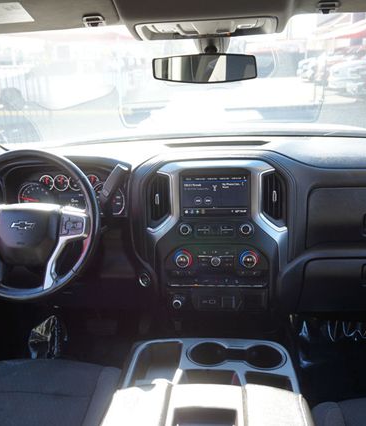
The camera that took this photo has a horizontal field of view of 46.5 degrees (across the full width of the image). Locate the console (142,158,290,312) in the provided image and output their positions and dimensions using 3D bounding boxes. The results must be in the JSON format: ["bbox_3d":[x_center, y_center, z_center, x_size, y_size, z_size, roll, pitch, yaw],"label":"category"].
[{"bbox_3d":[0.091,0.060,1.200,0.385,0.420,0.160,-1,4,4],"label":"console"}]

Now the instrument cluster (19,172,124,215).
[{"bbox_3d":[-0.345,-0.051,1.320,0.330,0.140,0.080,-1,1,4],"label":"instrument cluster"}]

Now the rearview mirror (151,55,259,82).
[{"bbox_3d":[0.055,-0.335,0.989,0.248,0.064,0.040,4,25,19],"label":"rearview mirror"}]

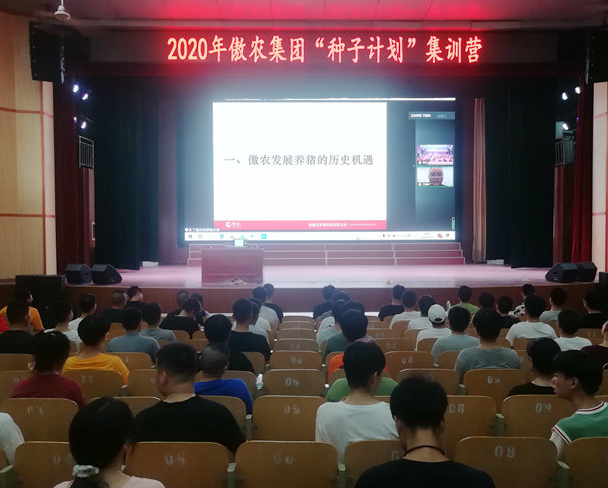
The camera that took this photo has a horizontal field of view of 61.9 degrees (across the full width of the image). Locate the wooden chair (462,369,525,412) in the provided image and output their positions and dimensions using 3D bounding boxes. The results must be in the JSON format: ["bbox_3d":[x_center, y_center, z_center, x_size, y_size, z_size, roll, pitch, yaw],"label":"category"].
[{"bbox_3d":[1.518,1.407,4.278,0.520,0.840,0.500,0,2,0],"label":"wooden chair"}]

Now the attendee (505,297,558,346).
[{"bbox_3d":[2.623,1.240,6.126,0.550,1.313,0.750,0,1,0],"label":"attendee"}]

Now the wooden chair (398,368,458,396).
[{"bbox_3d":[0.984,1.406,4.251,0.520,0.850,0.540,0,2,0],"label":"wooden chair"}]

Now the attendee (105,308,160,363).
[{"bbox_3d":[-1.672,1.258,5.173,0.510,1.268,0.720,0,2,0],"label":"attendee"}]

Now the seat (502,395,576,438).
[{"bbox_3d":[1.542,1.398,3.584,0.530,0.830,0.550,0,1,0],"label":"seat"}]

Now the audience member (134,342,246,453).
[{"bbox_3d":[-0.600,1.151,2.908,0.560,1.294,0.680,0,2,0],"label":"audience member"}]

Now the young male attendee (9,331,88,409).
[{"bbox_3d":[-1.694,1.207,3.601,0.500,1.259,0.720,0,2,0],"label":"young male attendee"}]

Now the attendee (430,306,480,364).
[{"bbox_3d":[1.494,1.237,5.173,0.490,1.265,0.720,0,2,0],"label":"attendee"}]

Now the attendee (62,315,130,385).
[{"bbox_3d":[-1.710,1.220,4.387,0.520,1.292,0.720,0,2,0],"label":"attendee"}]

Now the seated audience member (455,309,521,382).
[{"bbox_3d":[1.512,1.184,4.388,0.530,1.319,0.720,0,2,0],"label":"seated audience member"}]

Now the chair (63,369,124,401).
[{"bbox_3d":[-1.658,1.420,4.251,0.520,0.850,0.540,0,2,0],"label":"chair"}]

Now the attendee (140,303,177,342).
[{"bbox_3d":[-1.642,1.250,5.862,0.490,1.225,0.680,0,2,0],"label":"attendee"}]

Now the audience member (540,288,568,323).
[{"bbox_3d":[3.505,1.234,7.299,0.490,1.256,0.680,0,2,0],"label":"audience member"}]

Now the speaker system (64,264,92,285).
[{"bbox_3d":[-5.476,0.746,12.400,0.600,0.450,0.480,0,1,32],"label":"speaker system"}]

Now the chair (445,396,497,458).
[{"bbox_3d":[0.992,1.387,3.514,0.520,0.840,0.500,0,2,0],"label":"chair"}]

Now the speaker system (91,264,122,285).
[{"bbox_3d":[-5.145,0.789,13.200,0.540,0.470,0.580,1,2,36],"label":"speaker system"}]

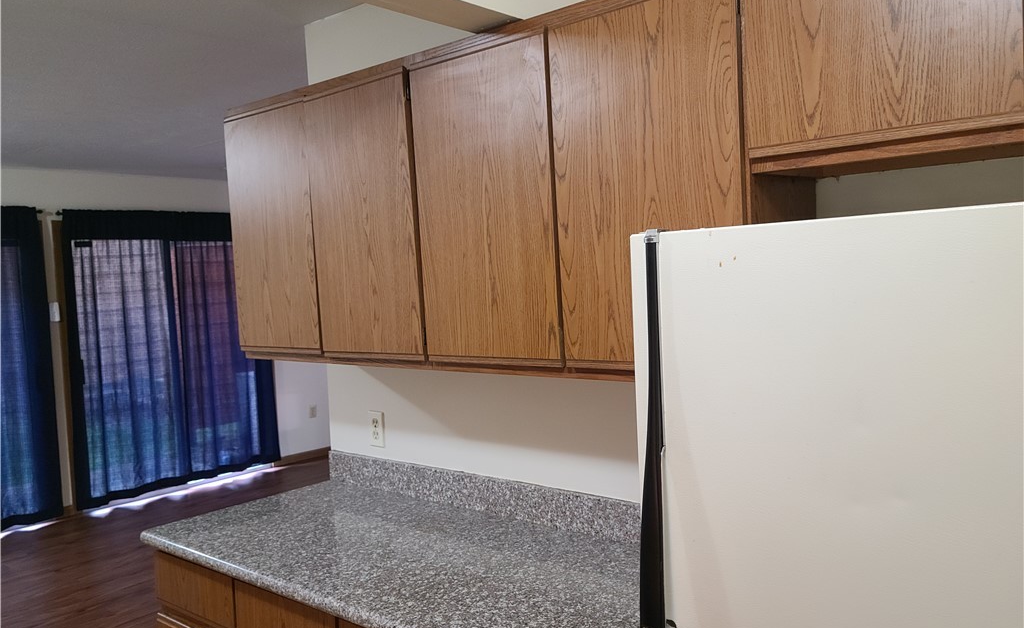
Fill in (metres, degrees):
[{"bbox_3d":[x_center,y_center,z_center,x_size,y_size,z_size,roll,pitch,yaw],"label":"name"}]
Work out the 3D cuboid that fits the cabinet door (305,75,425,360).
[{"bbox_3d":[-0.375,-0.235,2.110,0.386,0.694,0.020,0,4,40],"label":"cabinet door"}]

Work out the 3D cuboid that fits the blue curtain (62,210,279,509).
[{"bbox_3d":[-2.598,0.269,6.518,0.120,2.150,1.650,0,4,41],"label":"blue curtain"}]

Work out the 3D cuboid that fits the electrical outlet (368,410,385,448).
[{"bbox_3d":[-0.424,0.362,2.591,0.071,0.115,0.010,0,4,41],"label":"electrical outlet"}]

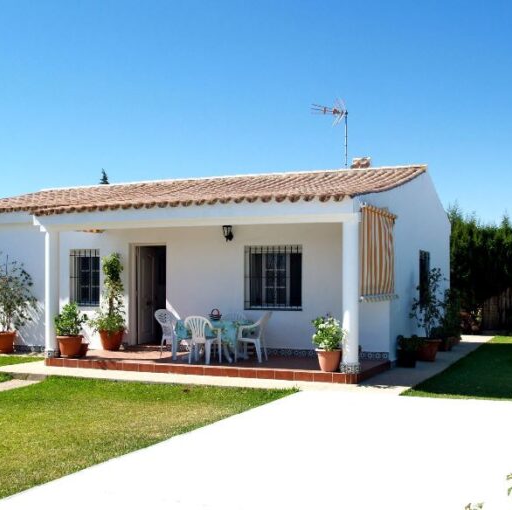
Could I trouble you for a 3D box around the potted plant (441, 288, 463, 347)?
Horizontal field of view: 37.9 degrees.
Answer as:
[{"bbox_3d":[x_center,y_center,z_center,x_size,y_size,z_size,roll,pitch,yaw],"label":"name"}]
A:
[{"bbox_3d":[4.611,1.454,17.632,0.550,1.340,0.550,-1,-2,24],"label":"potted plant"}]

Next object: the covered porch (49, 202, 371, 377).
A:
[{"bbox_3d":[-0.811,0.591,13.316,6.100,2.820,2.200,-1,-2,24],"label":"covered porch"}]

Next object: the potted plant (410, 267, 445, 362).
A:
[{"bbox_3d":[3.266,1.111,14.255,0.650,1.820,0.650,-1,-2,24],"label":"potted plant"}]

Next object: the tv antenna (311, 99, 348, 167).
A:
[{"bbox_3d":[1.784,-2.766,17.222,0.850,1.654,0.500,1,-2,-23],"label":"tv antenna"}]

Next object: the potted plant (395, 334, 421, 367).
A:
[{"bbox_3d":[2.717,1.694,13.358,0.420,0.600,0.420,-1,-2,24],"label":"potted plant"}]

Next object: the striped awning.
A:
[{"bbox_3d":[2.077,-0.008,12.319,0.130,1.460,2.150,-1,-2,24],"label":"striped awning"}]

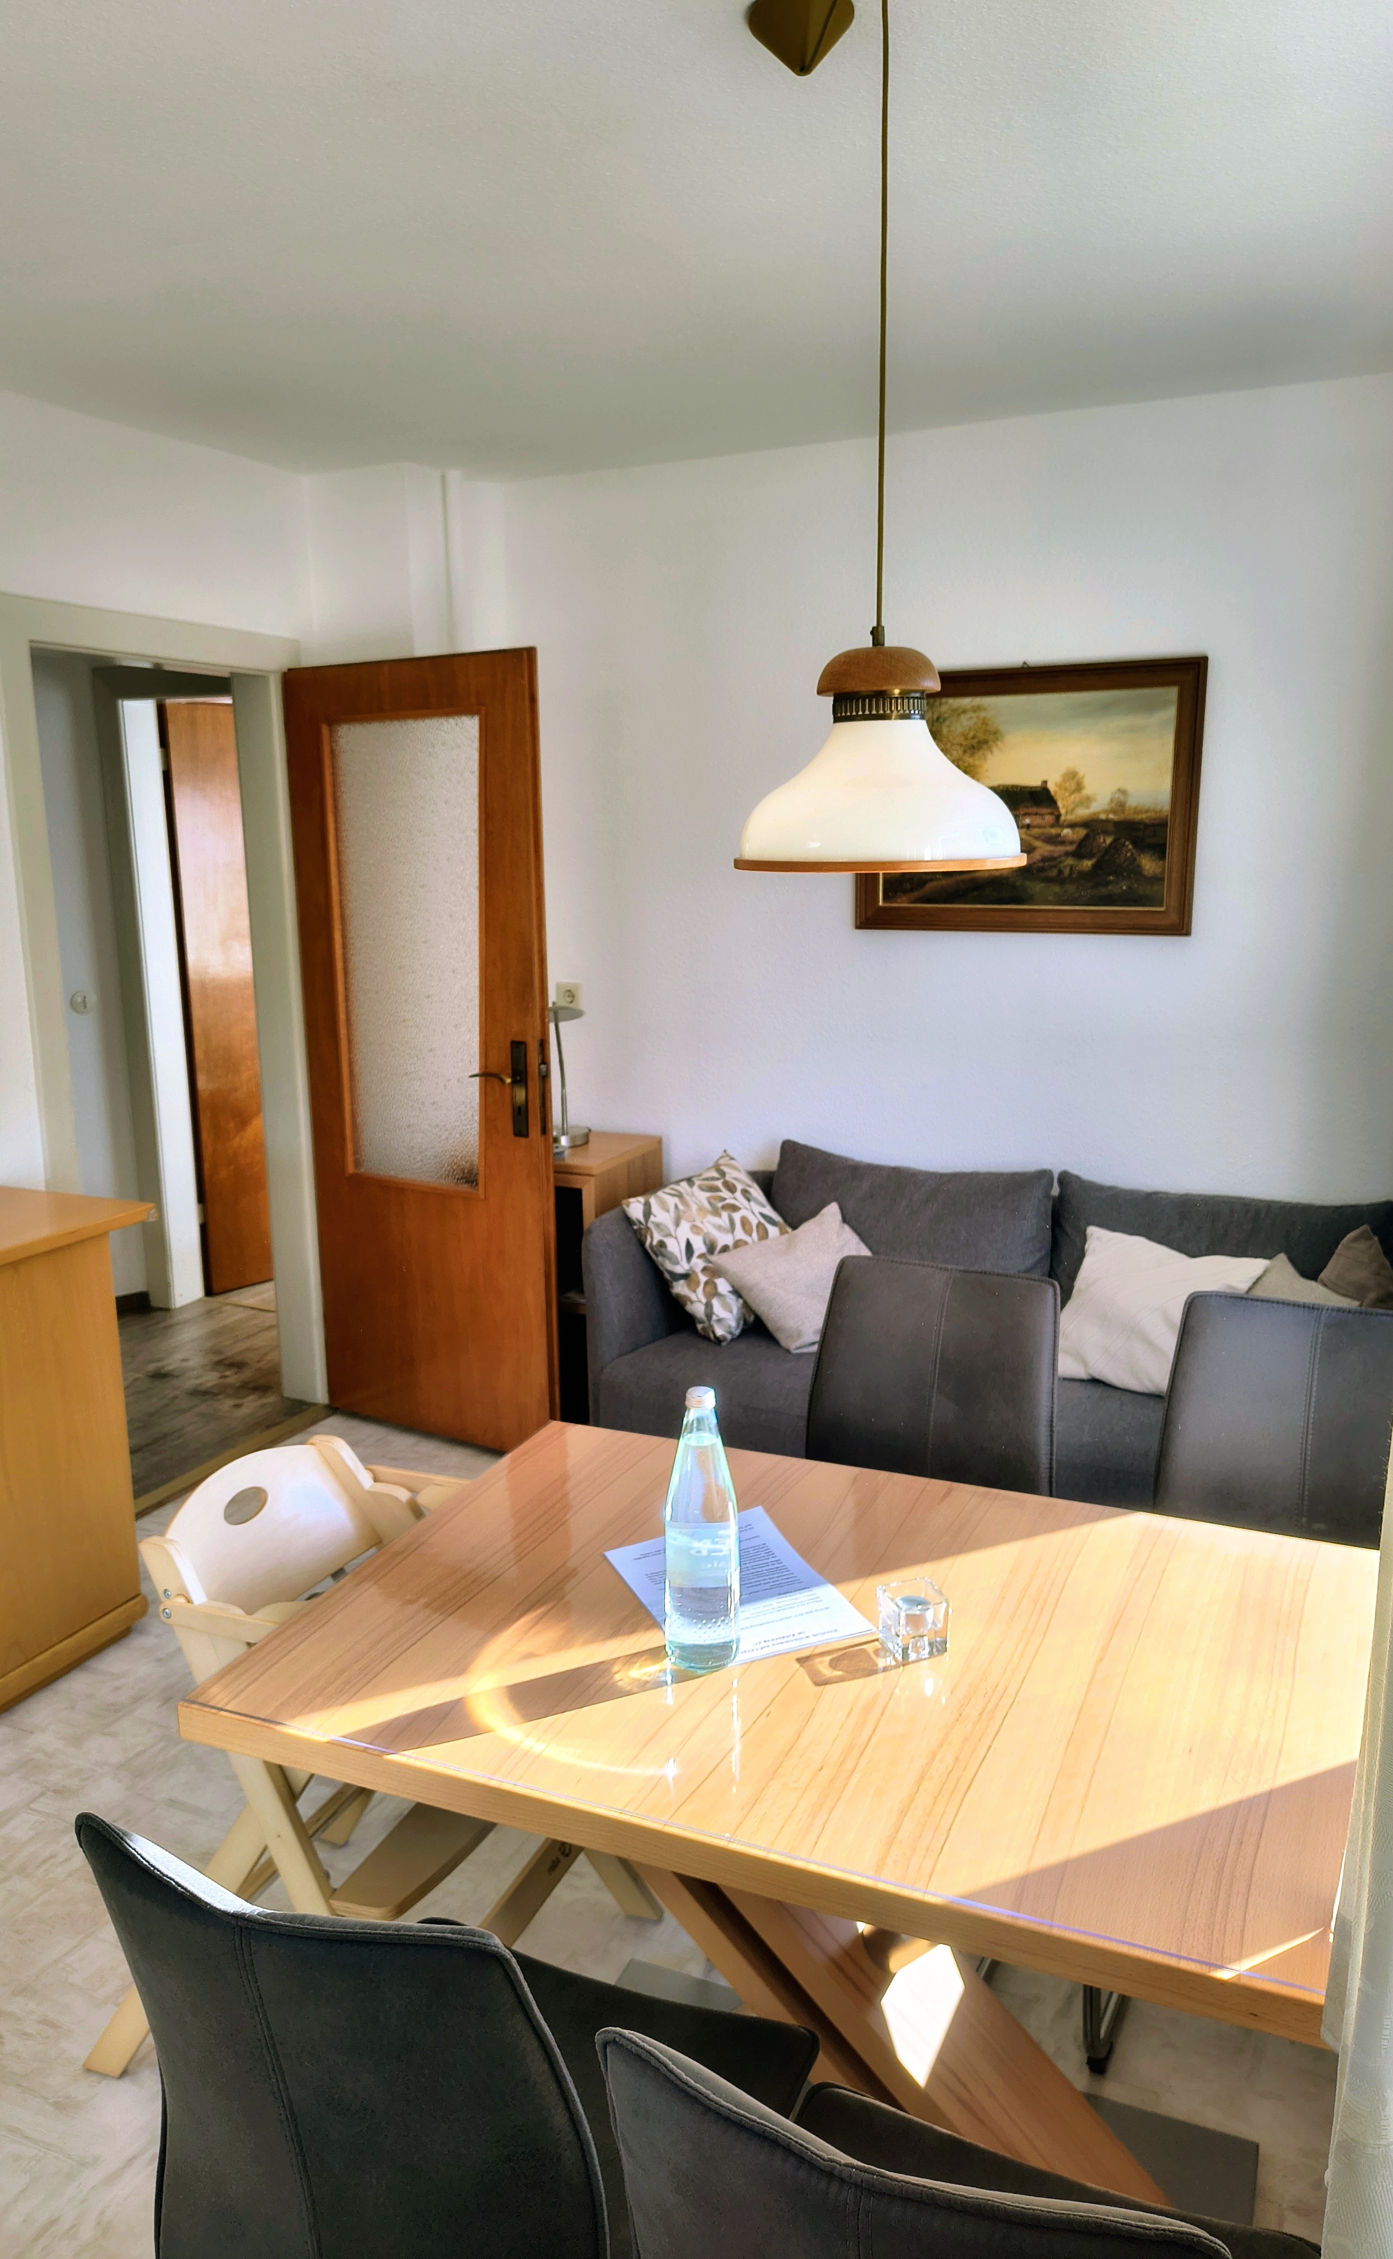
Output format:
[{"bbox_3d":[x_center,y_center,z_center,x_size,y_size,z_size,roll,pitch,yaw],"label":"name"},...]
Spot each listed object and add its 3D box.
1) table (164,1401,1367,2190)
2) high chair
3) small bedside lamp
[{"bbox_3d":[0.183,0.902,1.672,1.160,0.760,0.760,4,12,22],"label":"table"},{"bbox_3d":[-0.436,0.836,2.027,0.600,0.760,0.530,4,12,22],"label":"high chair"},{"bbox_3d":[-0.367,-0.148,3.967,0.150,0.385,0.160,-1,12,0],"label":"small bedside lamp"}]

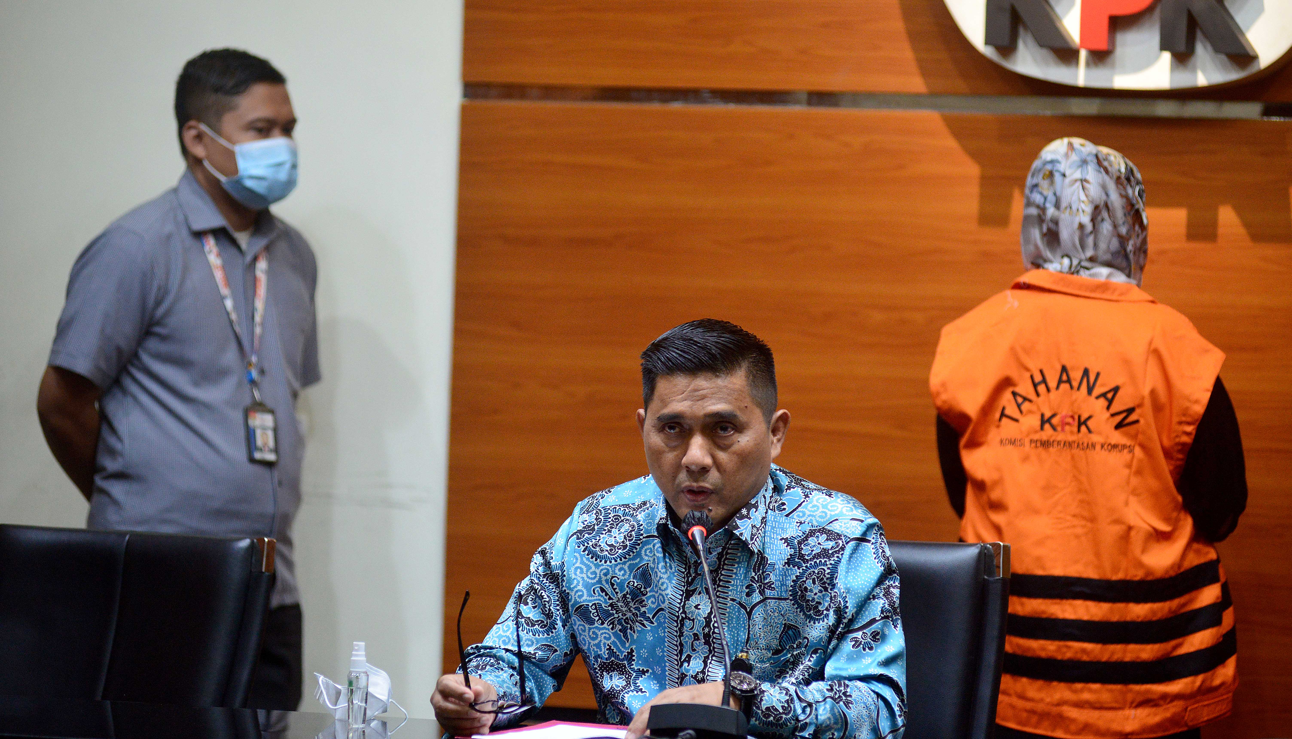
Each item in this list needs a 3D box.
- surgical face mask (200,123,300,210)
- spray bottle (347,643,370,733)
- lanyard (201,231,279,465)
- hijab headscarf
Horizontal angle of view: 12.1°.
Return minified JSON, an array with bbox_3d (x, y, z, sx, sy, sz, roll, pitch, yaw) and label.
[{"bbox_3d":[-0.603,-0.318,9.550,0.115,0.130,0.150,3,1,40],"label":"surgical face mask"},{"bbox_3d":[-0.335,0.368,7.100,0.025,0.100,0.025,2,1,0],"label":"spray bottle"},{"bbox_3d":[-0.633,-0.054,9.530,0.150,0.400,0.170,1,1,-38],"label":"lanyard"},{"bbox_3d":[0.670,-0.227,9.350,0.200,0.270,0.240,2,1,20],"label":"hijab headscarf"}]

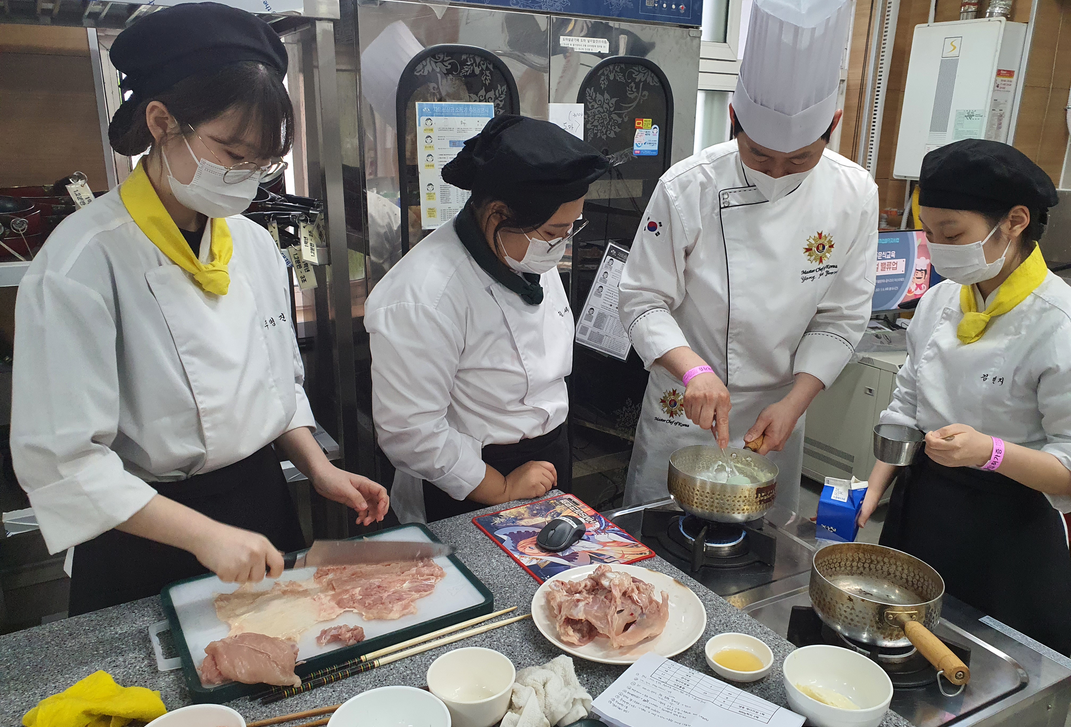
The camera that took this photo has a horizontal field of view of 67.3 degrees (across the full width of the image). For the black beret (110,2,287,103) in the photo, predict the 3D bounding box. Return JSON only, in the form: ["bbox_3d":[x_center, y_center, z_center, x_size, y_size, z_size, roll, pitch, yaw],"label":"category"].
[{"bbox_3d":[-0.441,-0.405,1.055,0.240,0.130,0.230,10,19,12],"label":"black beret"}]

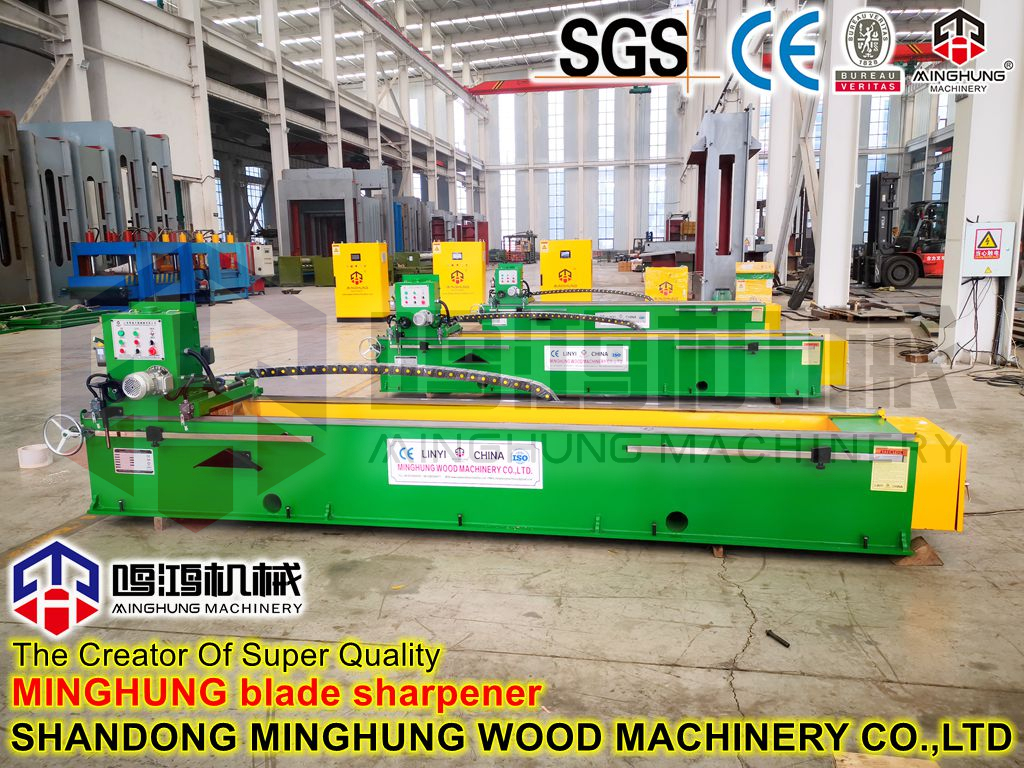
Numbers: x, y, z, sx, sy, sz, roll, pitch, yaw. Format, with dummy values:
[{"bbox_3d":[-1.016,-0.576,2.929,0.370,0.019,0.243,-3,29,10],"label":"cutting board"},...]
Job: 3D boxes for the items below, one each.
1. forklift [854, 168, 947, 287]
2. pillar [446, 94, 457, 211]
[{"bbox_3d":[12.787,-4.793,24.825,5.450,3.450,2.200,0,10,9],"label":"forklift"},{"bbox_3d":[-6.281,-21.888,84.101,0.780,16.800,0.550,0,10,9],"label":"pillar"}]

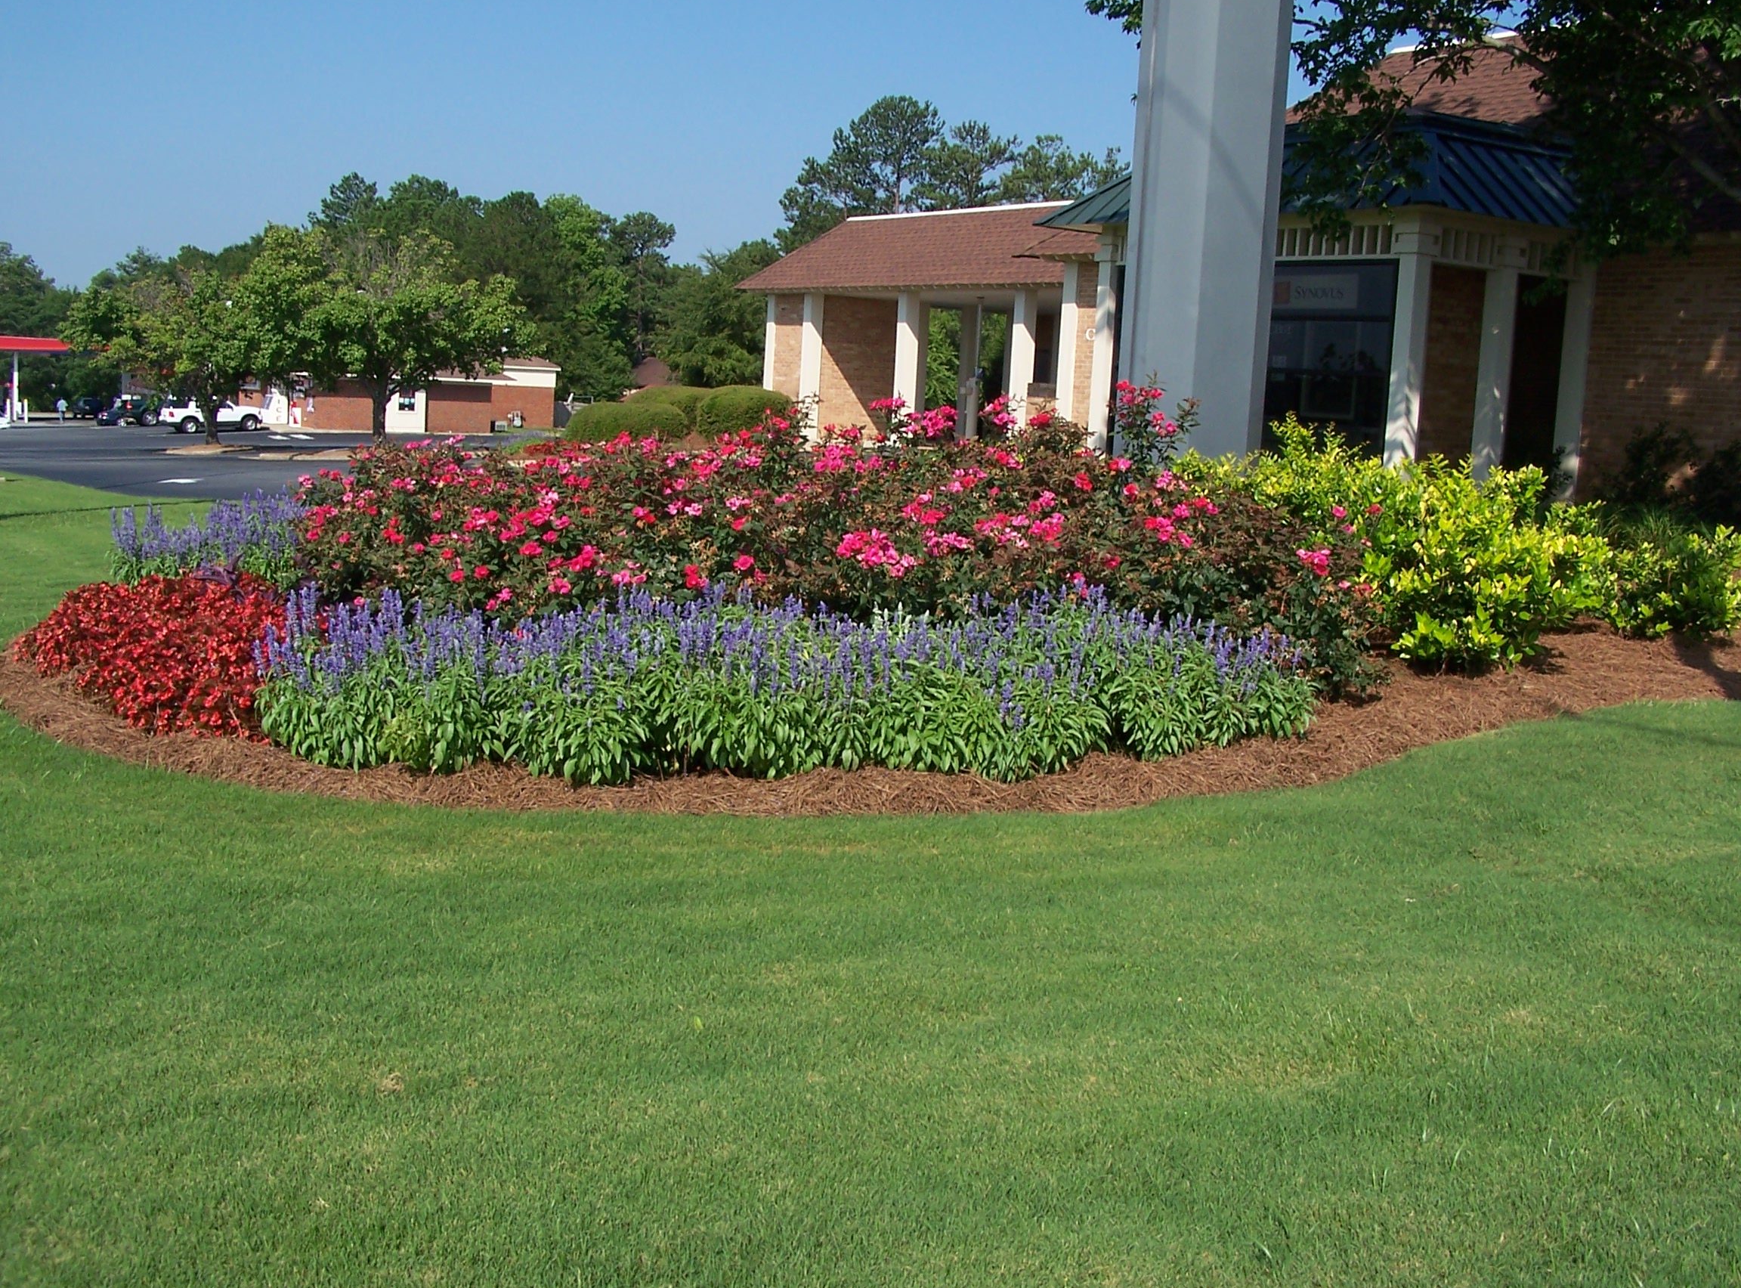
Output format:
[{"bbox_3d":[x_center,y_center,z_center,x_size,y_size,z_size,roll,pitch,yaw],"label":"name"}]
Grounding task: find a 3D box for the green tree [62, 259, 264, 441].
[{"bbox_3d":[-28.153,-11.629,76.000,7.500,7.500,7.300,3,7,0],"label":"green tree"}]

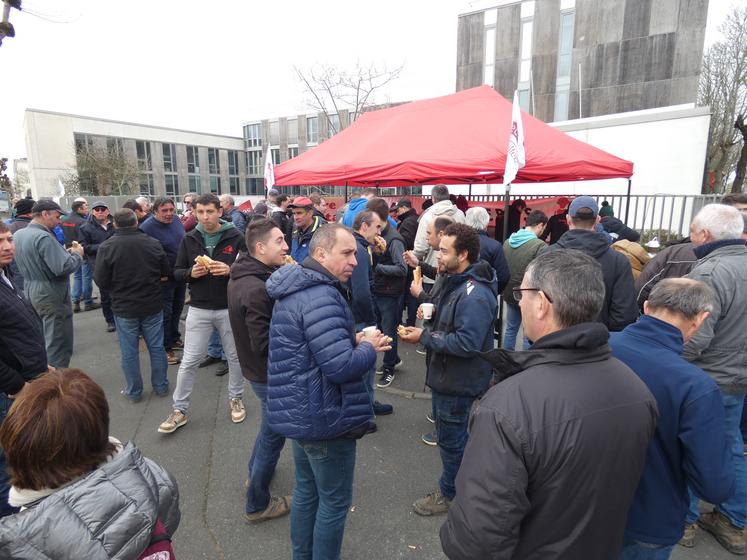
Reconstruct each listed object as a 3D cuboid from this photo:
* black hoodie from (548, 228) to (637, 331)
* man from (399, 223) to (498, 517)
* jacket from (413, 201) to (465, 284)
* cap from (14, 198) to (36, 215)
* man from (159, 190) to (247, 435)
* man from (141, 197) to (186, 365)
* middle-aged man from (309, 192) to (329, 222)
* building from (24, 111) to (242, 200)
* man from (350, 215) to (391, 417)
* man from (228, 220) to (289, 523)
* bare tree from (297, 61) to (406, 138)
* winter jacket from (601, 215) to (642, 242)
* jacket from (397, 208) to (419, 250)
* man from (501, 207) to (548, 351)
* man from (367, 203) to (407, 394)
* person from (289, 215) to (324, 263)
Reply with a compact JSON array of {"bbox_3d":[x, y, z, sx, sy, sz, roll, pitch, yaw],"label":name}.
[{"bbox_3d":[1.540,0.042,3.034,0.560,0.800,0.370,5,12,24],"label":"black hoodie"},{"bbox_3d":[0.421,0.516,2.454,0.550,1.690,0.550,-2,11,-12],"label":"man"},{"bbox_3d":[0.657,-0.445,4.297,0.580,0.760,0.380,-2,11,-7],"label":"jacket"},{"bbox_3d":[-3.647,-0.791,4.528,0.190,0.150,0.250,-9,14,-38],"label":"cap"},{"bbox_3d":[-1.309,0.264,3.383,0.600,1.830,0.500,-1,11,-3],"label":"man"},{"bbox_3d":[-2.269,0.020,4.641,0.530,1.770,0.380,-8,14,-35],"label":"man"},{"bbox_3d":[-0.696,-0.113,5.177,0.380,1.800,0.520,4,12,19],"label":"middle-aged man"},{"bbox_3d":[-24.574,-11.165,44.634,9.000,8.300,21.400,6,13,30],"label":"building"},{"bbox_3d":[-0.063,0.290,3.423,0.460,1.690,0.500,0,11,1],"label":"man"},{"bbox_3d":[-0.621,0.518,2.393,0.480,1.710,0.520,-5,12,-25],"label":"man"},{"bbox_3d":[-0.910,-4.893,16.367,4.500,7.000,4.200,0,11,0],"label":"bare tree"},{"bbox_3d":[3.382,-0.559,5.909,0.450,0.660,0.520,5,12,23],"label":"winter jacket"},{"bbox_3d":[0.434,-0.480,5.510,0.360,0.780,0.550,0,11,0],"label":"jacket"},{"bbox_3d":[1.530,0.160,4.259,0.520,1.700,0.420,8,14,37],"label":"man"},{"bbox_3d":[0.143,0.141,4.123,0.520,1.790,0.450,9,14,39],"label":"man"},{"bbox_3d":[-0.646,0.117,4.102,0.550,1.770,0.420,9,14,38],"label":"person"}]

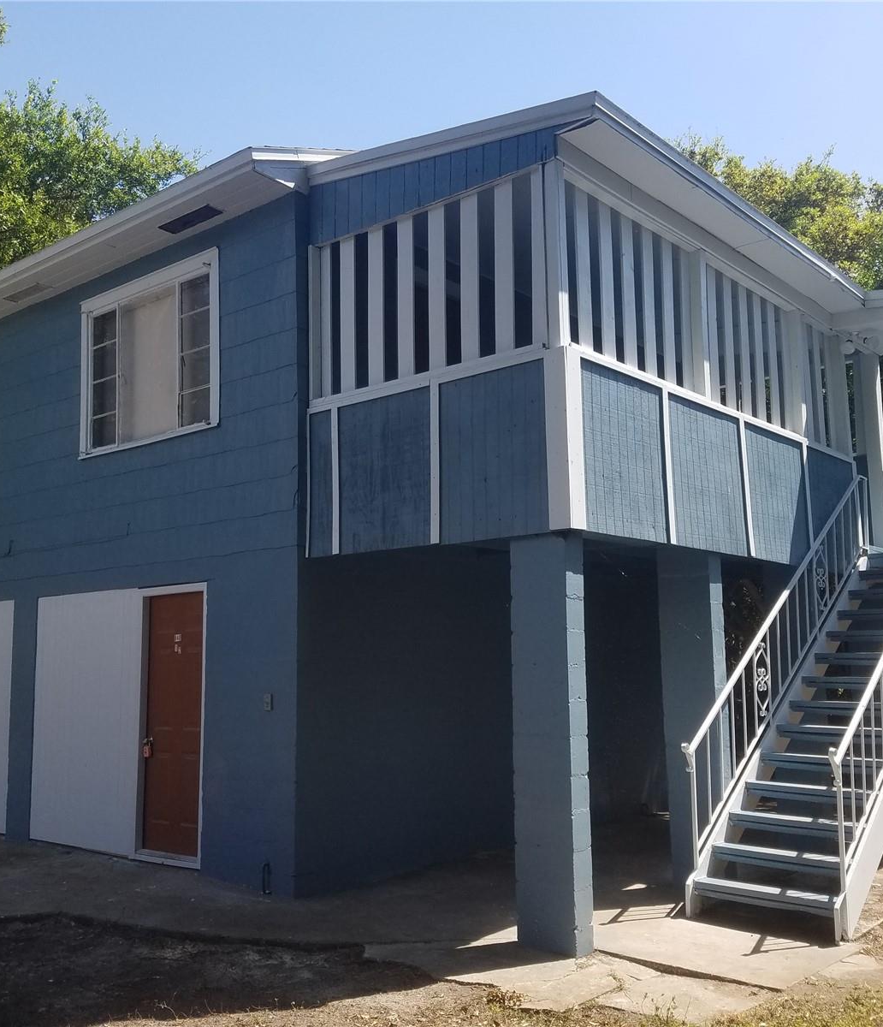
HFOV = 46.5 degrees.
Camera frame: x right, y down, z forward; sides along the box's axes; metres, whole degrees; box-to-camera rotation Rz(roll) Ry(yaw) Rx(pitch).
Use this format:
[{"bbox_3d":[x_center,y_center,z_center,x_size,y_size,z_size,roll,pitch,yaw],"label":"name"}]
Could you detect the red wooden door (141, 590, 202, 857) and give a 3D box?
[{"bbox_3d":[-2.127,1.684,8.282,0.824,2.051,0.065,-7,-10,40],"label":"red wooden door"}]

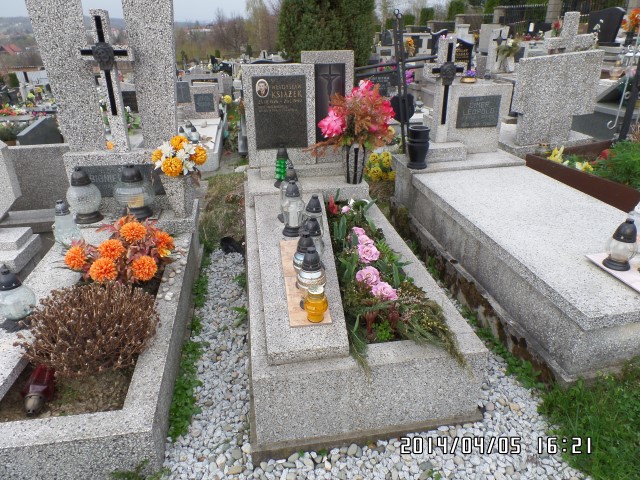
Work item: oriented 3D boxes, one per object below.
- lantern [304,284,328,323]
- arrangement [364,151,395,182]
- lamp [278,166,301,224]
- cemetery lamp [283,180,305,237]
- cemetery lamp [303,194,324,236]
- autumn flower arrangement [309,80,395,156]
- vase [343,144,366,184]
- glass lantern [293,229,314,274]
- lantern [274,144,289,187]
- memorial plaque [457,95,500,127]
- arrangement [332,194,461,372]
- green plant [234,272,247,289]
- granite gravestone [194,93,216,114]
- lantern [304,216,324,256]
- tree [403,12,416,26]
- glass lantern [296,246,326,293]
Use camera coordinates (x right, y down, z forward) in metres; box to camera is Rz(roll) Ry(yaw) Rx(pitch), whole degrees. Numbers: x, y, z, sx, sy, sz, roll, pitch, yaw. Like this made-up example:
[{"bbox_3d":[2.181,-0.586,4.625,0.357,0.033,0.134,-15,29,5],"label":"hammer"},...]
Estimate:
[{"bbox_3d":[-0.013,0.253,1.740,0.096,0.138,0.096,-1,26,0],"label":"lantern"},{"bbox_3d":[0.566,-0.699,4.041,0.260,0.260,0.230,-5,26,-8],"label":"arrangement"},{"bbox_3d":[-0.165,-0.277,2.561,0.145,0.314,0.145,-5,26,-8],"label":"lamp"},{"bbox_3d":[-0.155,-0.178,2.348,0.128,0.303,0.128,-5,26,-8],"label":"cemetery lamp"},{"bbox_3d":[-0.020,-0.097,2.229,0.140,0.302,0.140,-5,26,-8],"label":"cemetery lamp"},{"bbox_3d":[0.213,-0.837,2.881,0.530,0.450,0.420,-5,26,-8],"label":"autumn flower arrangement"},{"bbox_3d":[0.242,-0.551,3.037,0.165,0.275,0.165,-1,26,0],"label":"vase"},{"bbox_3d":[-0.061,0.088,1.920,0.128,0.264,0.128,-5,26,-8],"label":"glass lantern"},{"bbox_3d":[-0.277,-0.521,3.005,0.106,0.308,0.106,-5,26,-8],"label":"lantern"},{"bbox_3d":[1.419,-1.148,3.808,0.395,0.268,0.030,-5,26,-8],"label":"memorial plaque"},{"bbox_3d":[0.227,0.030,2.256,0.440,0.200,1.550,-5,26,-8],"label":"arrangement"},{"bbox_3d":[-0.519,0.260,2.780,0.085,0.065,0.085,-5,26,-8],"label":"green plant"},{"bbox_3d":[-1.812,-2.154,6.693,0.290,0.280,0.060,-5,26,-8],"label":"granite gravestone"},{"bbox_3d":[-0.030,0.020,1.977,0.112,0.259,0.112,-5,26,-8],"label":"lantern"},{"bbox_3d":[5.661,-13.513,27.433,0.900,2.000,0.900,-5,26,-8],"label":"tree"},{"bbox_3d":[-0.036,0.120,1.841,0.127,0.190,0.127,-1,26,0],"label":"glass lantern"}]

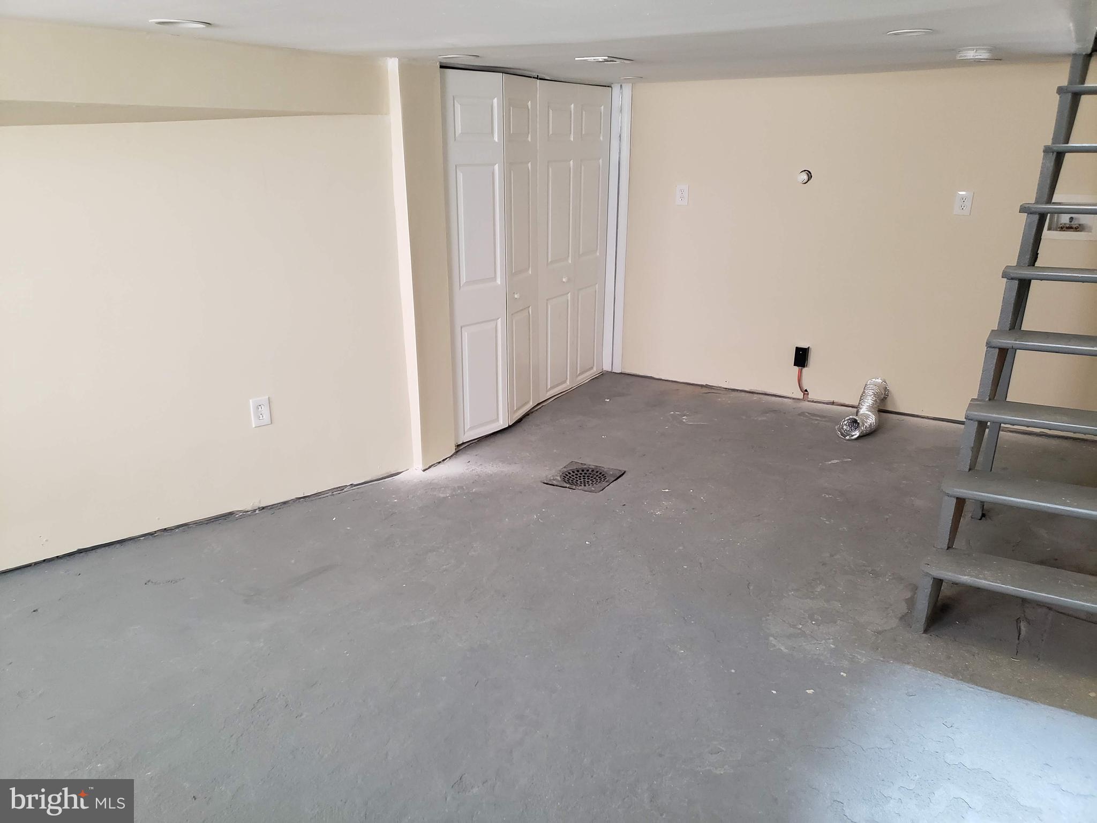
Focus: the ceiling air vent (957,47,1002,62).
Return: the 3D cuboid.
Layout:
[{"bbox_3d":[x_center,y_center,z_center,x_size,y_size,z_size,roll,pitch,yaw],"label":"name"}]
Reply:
[{"bbox_3d":[1.788,-1.482,3.420,0.165,0.052,0.165,10,21,29],"label":"ceiling air vent"}]

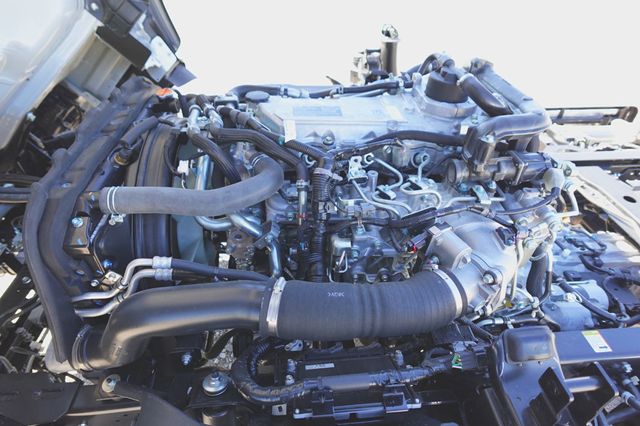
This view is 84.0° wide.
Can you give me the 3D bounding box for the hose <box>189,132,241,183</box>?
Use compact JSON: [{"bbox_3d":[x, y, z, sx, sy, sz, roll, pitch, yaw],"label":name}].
[{"bbox_3d":[-0.200,-0.106,0.690,0.095,0.080,0.070,-2,38,-2],"label":"hose"}]

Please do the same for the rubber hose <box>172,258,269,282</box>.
[{"bbox_3d":[-0.166,0.095,0.600,0.160,0.025,0.030,-2,38,-2],"label":"rubber hose"}]

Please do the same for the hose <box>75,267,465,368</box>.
[{"bbox_3d":[-0.070,0.159,0.540,0.580,0.145,0.115,-2,38,-2],"label":"hose"}]

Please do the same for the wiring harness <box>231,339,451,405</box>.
[{"bbox_3d":[0.030,0.256,0.580,0.355,0.060,0.090,-2,38,-2],"label":"wiring harness"}]

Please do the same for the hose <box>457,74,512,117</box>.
[{"bbox_3d":[0.315,-0.229,0.690,0.100,0.065,0.065,-2,38,-2],"label":"hose"}]

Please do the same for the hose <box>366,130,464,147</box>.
[{"bbox_3d":[0.178,-0.141,0.670,0.180,0.025,0.030,-2,38,-2],"label":"hose"}]

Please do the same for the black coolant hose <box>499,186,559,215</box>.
[{"bbox_3d":[0.345,-0.020,0.590,0.095,0.032,0.045,-2,38,-2],"label":"black coolant hose"}]

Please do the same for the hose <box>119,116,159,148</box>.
[{"bbox_3d":[-0.349,-0.158,0.690,0.050,0.040,0.100,-2,38,-2],"label":"hose"}]

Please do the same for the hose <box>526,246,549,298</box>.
[{"bbox_3d":[0.402,0.112,0.660,0.036,0.120,0.036,-2,38,-2],"label":"hose"}]

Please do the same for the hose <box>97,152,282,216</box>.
[{"bbox_3d":[-0.220,-0.056,0.670,0.340,0.080,0.130,-2,38,-2],"label":"hose"}]

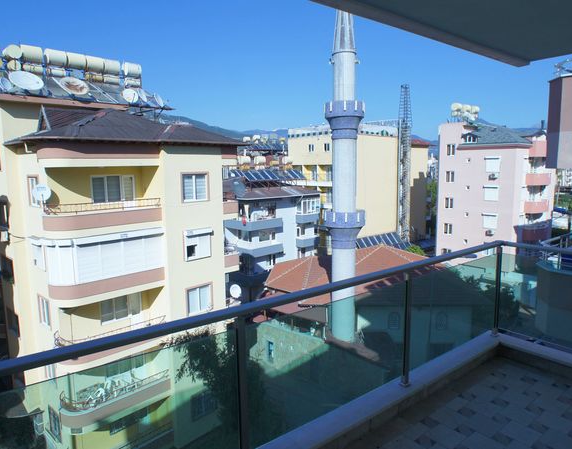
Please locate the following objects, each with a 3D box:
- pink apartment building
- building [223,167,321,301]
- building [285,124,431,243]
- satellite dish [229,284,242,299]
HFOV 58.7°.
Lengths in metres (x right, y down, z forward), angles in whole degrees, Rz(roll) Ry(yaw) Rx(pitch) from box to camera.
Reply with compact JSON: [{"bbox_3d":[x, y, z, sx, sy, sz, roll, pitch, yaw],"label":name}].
[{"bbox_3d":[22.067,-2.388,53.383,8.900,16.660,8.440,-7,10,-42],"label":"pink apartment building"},{"bbox_3d":[-3.289,0.015,59.440,10.600,13.020,10.080,-7,10,-42],"label":"building"},{"bbox_3d":[10.889,-5.103,74.853,17.880,17.820,11.190,-7,9,-41],"label":"building"},{"bbox_3d":[-2.795,3.708,28.158,0.740,0.780,0.270,-5,8,-28],"label":"satellite dish"}]

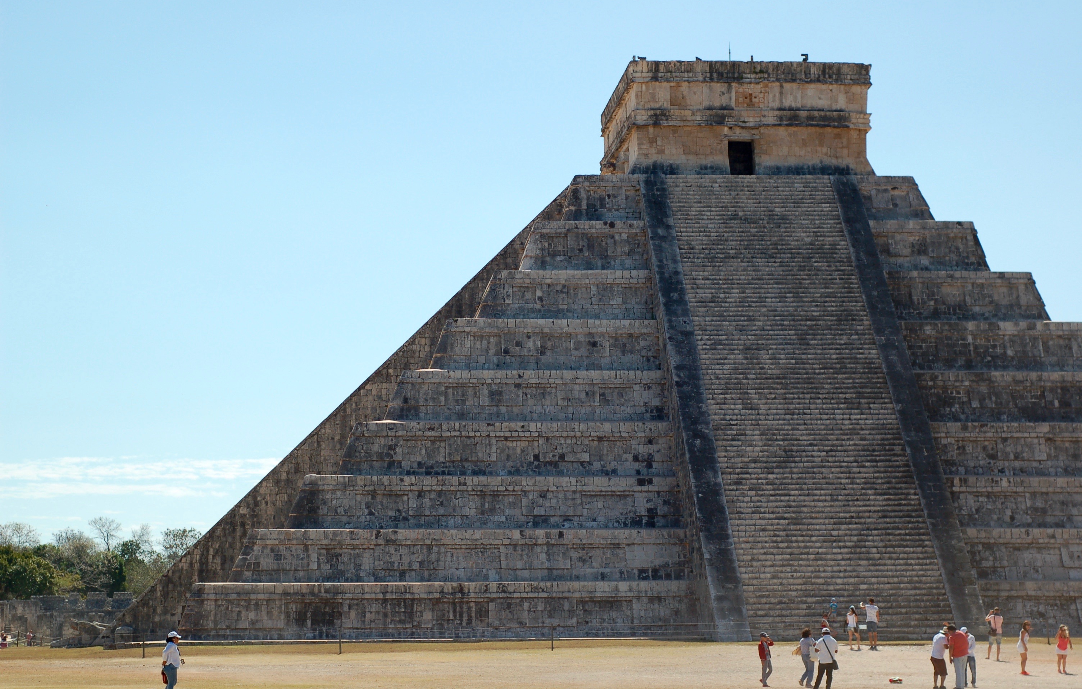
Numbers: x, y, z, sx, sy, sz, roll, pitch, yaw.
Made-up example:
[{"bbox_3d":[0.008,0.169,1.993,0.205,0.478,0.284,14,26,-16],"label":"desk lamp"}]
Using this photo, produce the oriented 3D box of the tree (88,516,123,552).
[{"bbox_3d":[-40.635,21.831,210.000,3.800,11.800,3.800,-1,-6,0],"label":"tree"}]

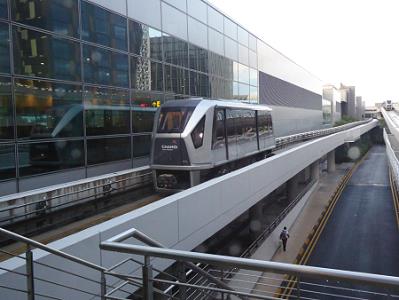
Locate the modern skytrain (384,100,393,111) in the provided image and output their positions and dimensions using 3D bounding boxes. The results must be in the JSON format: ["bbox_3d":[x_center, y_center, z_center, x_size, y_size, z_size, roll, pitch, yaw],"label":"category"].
[{"bbox_3d":[70.746,-16.675,147.000,2.690,3.750,11.800,1,6,25],"label":"modern skytrain"}]

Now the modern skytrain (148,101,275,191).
[{"bbox_3d":[1.390,-0.680,20.800,2.690,3.780,11.800,0,5,23],"label":"modern skytrain"}]

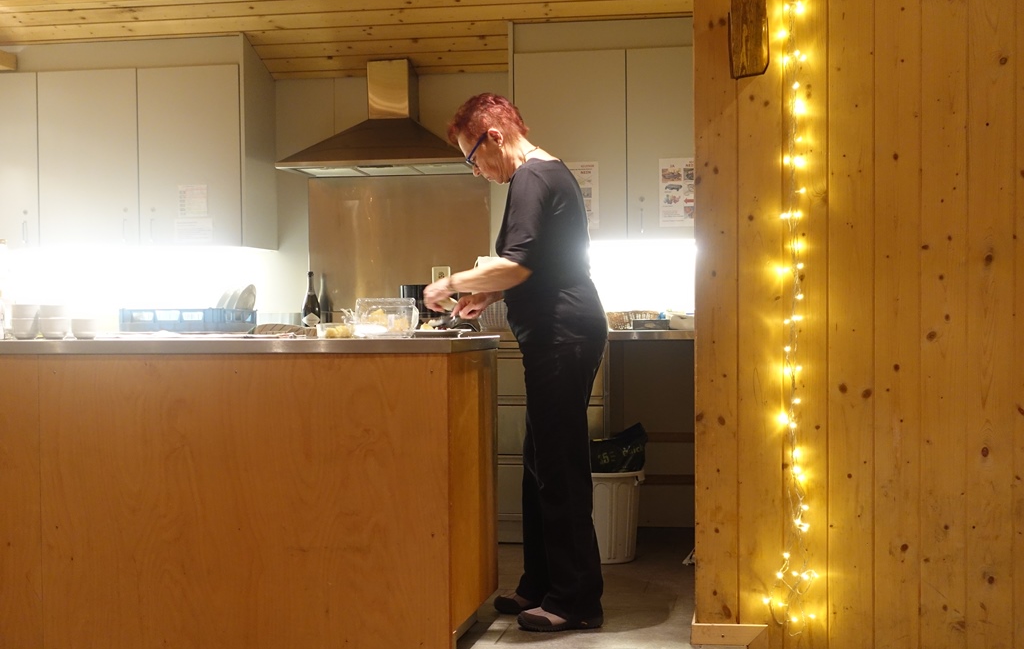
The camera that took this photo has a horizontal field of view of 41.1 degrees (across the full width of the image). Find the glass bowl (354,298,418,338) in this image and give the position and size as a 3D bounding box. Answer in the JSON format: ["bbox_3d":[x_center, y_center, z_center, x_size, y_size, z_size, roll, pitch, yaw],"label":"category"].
[{"bbox_3d":[-0.381,-0.019,4.133,0.172,0.122,0.150,0,0,10],"label":"glass bowl"}]

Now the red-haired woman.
[{"bbox_3d":[0.017,0.100,4.433,0.590,1.700,0.490,0,0,10],"label":"red-haired woman"}]

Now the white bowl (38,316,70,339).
[{"bbox_3d":[-1.440,0.016,4.295,0.090,0.066,0.090,0,0,0],"label":"white bowl"}]

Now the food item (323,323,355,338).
[{"bbox_3d":[-0.518,0.016,4.088,0.085,0.042,0.075,0,0,10],"label":"food item"}]

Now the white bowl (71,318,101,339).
[{"bbox_3d":[-1.336,0.016,4.276,0.090,0.066,0.090,0,0,0],"label":"white bowl"}]

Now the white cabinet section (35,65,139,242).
[{"bbox_3d":[-1.943,-0.774,6.614,0.497,0.835,0.470,0,1,10],"label":"white cabinet section"}]

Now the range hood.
[{"bbox_3d":[-0.589,-0.969,6.337,0.896,0.517,0.478,0,0,10],"label":"range hood"}]

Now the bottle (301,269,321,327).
[{"bbox_3d":[-0.962,-0.113,6.550,0.087,0.282,0.087,0,0,10],"label":"bottle"}]

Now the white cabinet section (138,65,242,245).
[{"bbox_3d":[-1.452,-0.777,6.531,0.497,0.835,0.470,0,1,10],"label":"white cabinet section"}]

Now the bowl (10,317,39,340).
[{"bbox_3d":[-1.536,0.016,4.312,0.090,0.066,0.090,0,0,0],"label":"bowl"}]

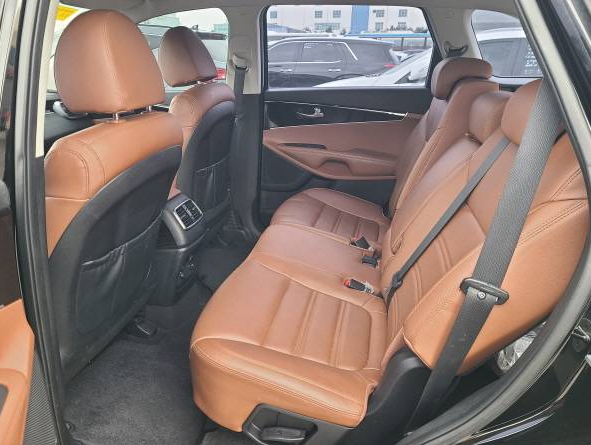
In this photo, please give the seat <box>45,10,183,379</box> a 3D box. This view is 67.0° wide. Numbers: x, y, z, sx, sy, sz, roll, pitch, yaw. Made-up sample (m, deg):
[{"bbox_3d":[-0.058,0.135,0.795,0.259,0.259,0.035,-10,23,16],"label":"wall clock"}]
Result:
[{"bbox_3d":[-0.689,-0.006,1.208,0.740,1.020,0.530,4,22,11],"label":"seat"}]

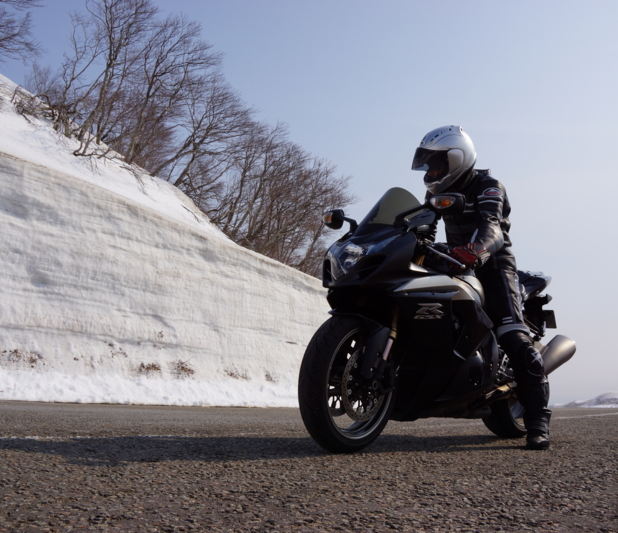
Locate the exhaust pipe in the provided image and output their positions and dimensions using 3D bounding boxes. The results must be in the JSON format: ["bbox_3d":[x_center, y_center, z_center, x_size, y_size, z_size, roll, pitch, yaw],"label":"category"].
[{"bbox_3d":[1.342,0.511,3.315,0.430,0.150,0.130,-20,12,-38],"label":"exhaust pipe"}]

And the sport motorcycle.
[{"bbox_3d":[0.734,0.312,3.011,2.045,1.150,0.800,12,-9,-43],"label":"sport motorcycle"}]

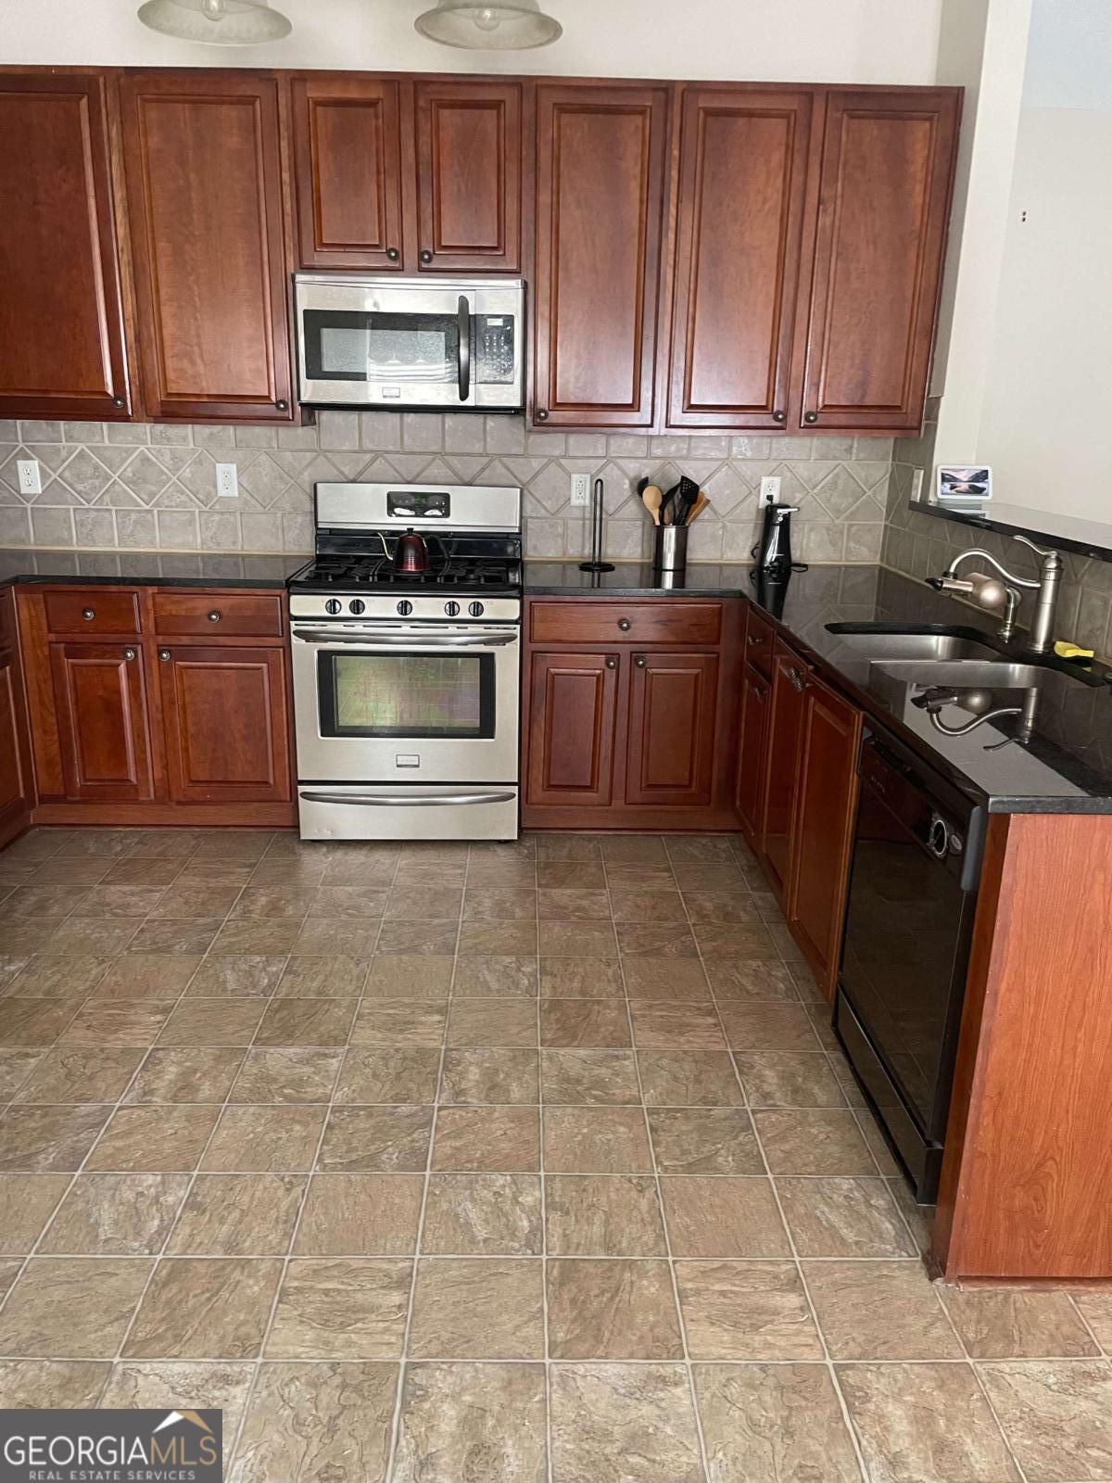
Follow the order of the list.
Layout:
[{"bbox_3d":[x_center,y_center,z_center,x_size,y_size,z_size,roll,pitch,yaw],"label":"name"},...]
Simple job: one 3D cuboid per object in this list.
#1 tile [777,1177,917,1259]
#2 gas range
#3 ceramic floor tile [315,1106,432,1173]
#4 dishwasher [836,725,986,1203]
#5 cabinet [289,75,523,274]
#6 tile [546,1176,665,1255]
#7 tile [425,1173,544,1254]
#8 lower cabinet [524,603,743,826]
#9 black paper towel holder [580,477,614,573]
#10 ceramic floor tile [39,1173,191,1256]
[{"bbox_3d":[0.548,0.909,2.134,0.226,0.010,0.226,1,17,-2],"label":"tile"},{"bbox_3d":[-0.506,-0.292,4.009,0.758,1.185,0.693,1,17,-2],"label":"gas range"},{"bbox_3d":[-0.376,0.839,2.351,0.222,0.010,0.222,1,17,-2],"label":"ceramic floor tile"},{"bbox_3d":[0.958,0.430,2.218,0.603,0.843,0.601,1,17,-2],"label":"dishwasher"},{"bbox_3d":[-0.477,-1.861,3.744,0.759,0.601,0.325,1,17,-1],"label":"cabinet"},{"bbox_3d":[0.091,0.904,2.120,0.226,0.010,0.226,1,17,-2],"label":"tile"},{"bbox_3d":[-0.139,0.910,2.136,0.228,0.010,0.227,1,17,-2],"label":"tile"},{"bbox_3d":[0.246,-0.146,4.121,0.739,0.875,0.615,1,17,-2],"label":"lower cabinet"},{"bbox_3d":[0.152,-0.787,4.045,0.134,0.323,0.134,1,17,-2],"label":"black paper towel holder"},{"bbox_3d":[-0.832,0.901,2.115,0.228,0.010,0.227,1,17,-2],"label":"ceramic floor tile"}]

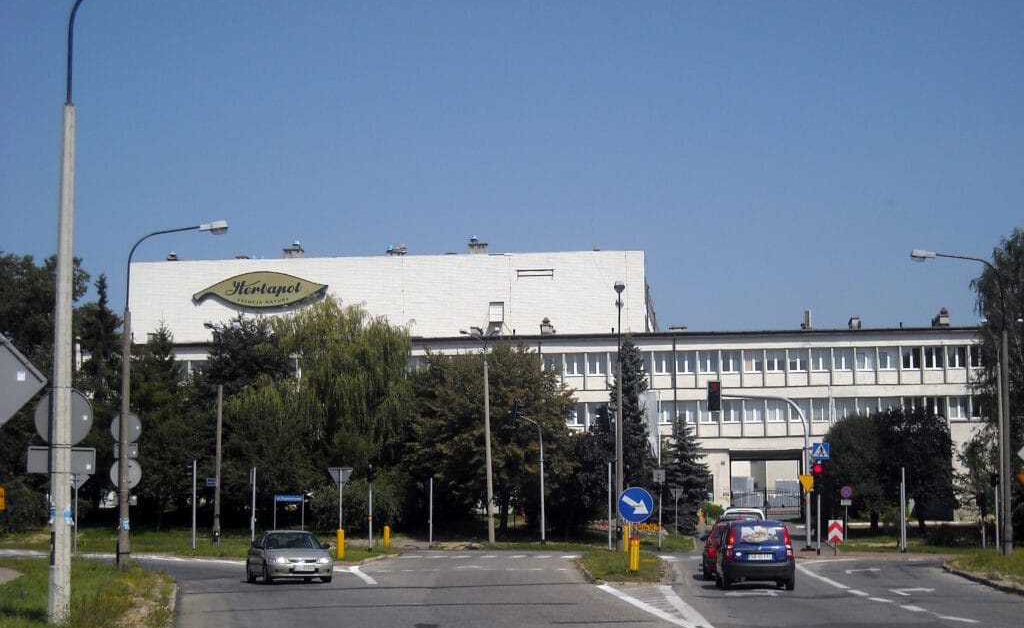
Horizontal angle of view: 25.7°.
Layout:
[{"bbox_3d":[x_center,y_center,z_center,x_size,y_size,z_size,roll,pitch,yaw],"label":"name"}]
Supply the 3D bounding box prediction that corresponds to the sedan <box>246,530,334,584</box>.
[{"bbox_3d":[-5.760,6.259,58.313,1.700,1.400,4.300,1,-5,-14],"label":"sedan"}]

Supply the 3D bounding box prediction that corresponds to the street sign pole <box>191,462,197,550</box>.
[{"bbox_3d":[-11.848,7.115,83.640,0.130,3.310,0.130,0,-5,0],"label":"street sign pole"}]

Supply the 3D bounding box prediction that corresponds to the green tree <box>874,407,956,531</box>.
[{"bbox_3d":[23.388,8.975,130.310,4.753,7.229,4.753,0,-5,0],"label":"green tree"}]

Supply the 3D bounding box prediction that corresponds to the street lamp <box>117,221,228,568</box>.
[{"bbox_3d":[-9.639,2.275,64.022,3.150,9.950,0.400,0,-5,0],"label":"street lamp"}]

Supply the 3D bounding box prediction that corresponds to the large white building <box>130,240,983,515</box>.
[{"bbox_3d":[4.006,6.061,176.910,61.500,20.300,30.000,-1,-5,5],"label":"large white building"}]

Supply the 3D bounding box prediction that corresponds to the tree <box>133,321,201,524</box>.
[{"bbox_3d":[-19.690,6.493,128.497,4.115,11.595,4.115,0,-5,0],"label":"tree"}]

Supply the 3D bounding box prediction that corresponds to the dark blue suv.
[{"bbox_3d":[5.486,5.472,51.379,1.590,1.540,3.550,0,-5,1],"label":"dark blue suv"}]

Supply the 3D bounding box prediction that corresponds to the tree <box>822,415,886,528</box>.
[{"bbox_3d":[20.176,9.249,131.290,4.205,6.758,4.205,0,-5,0],"label":"tree"}]

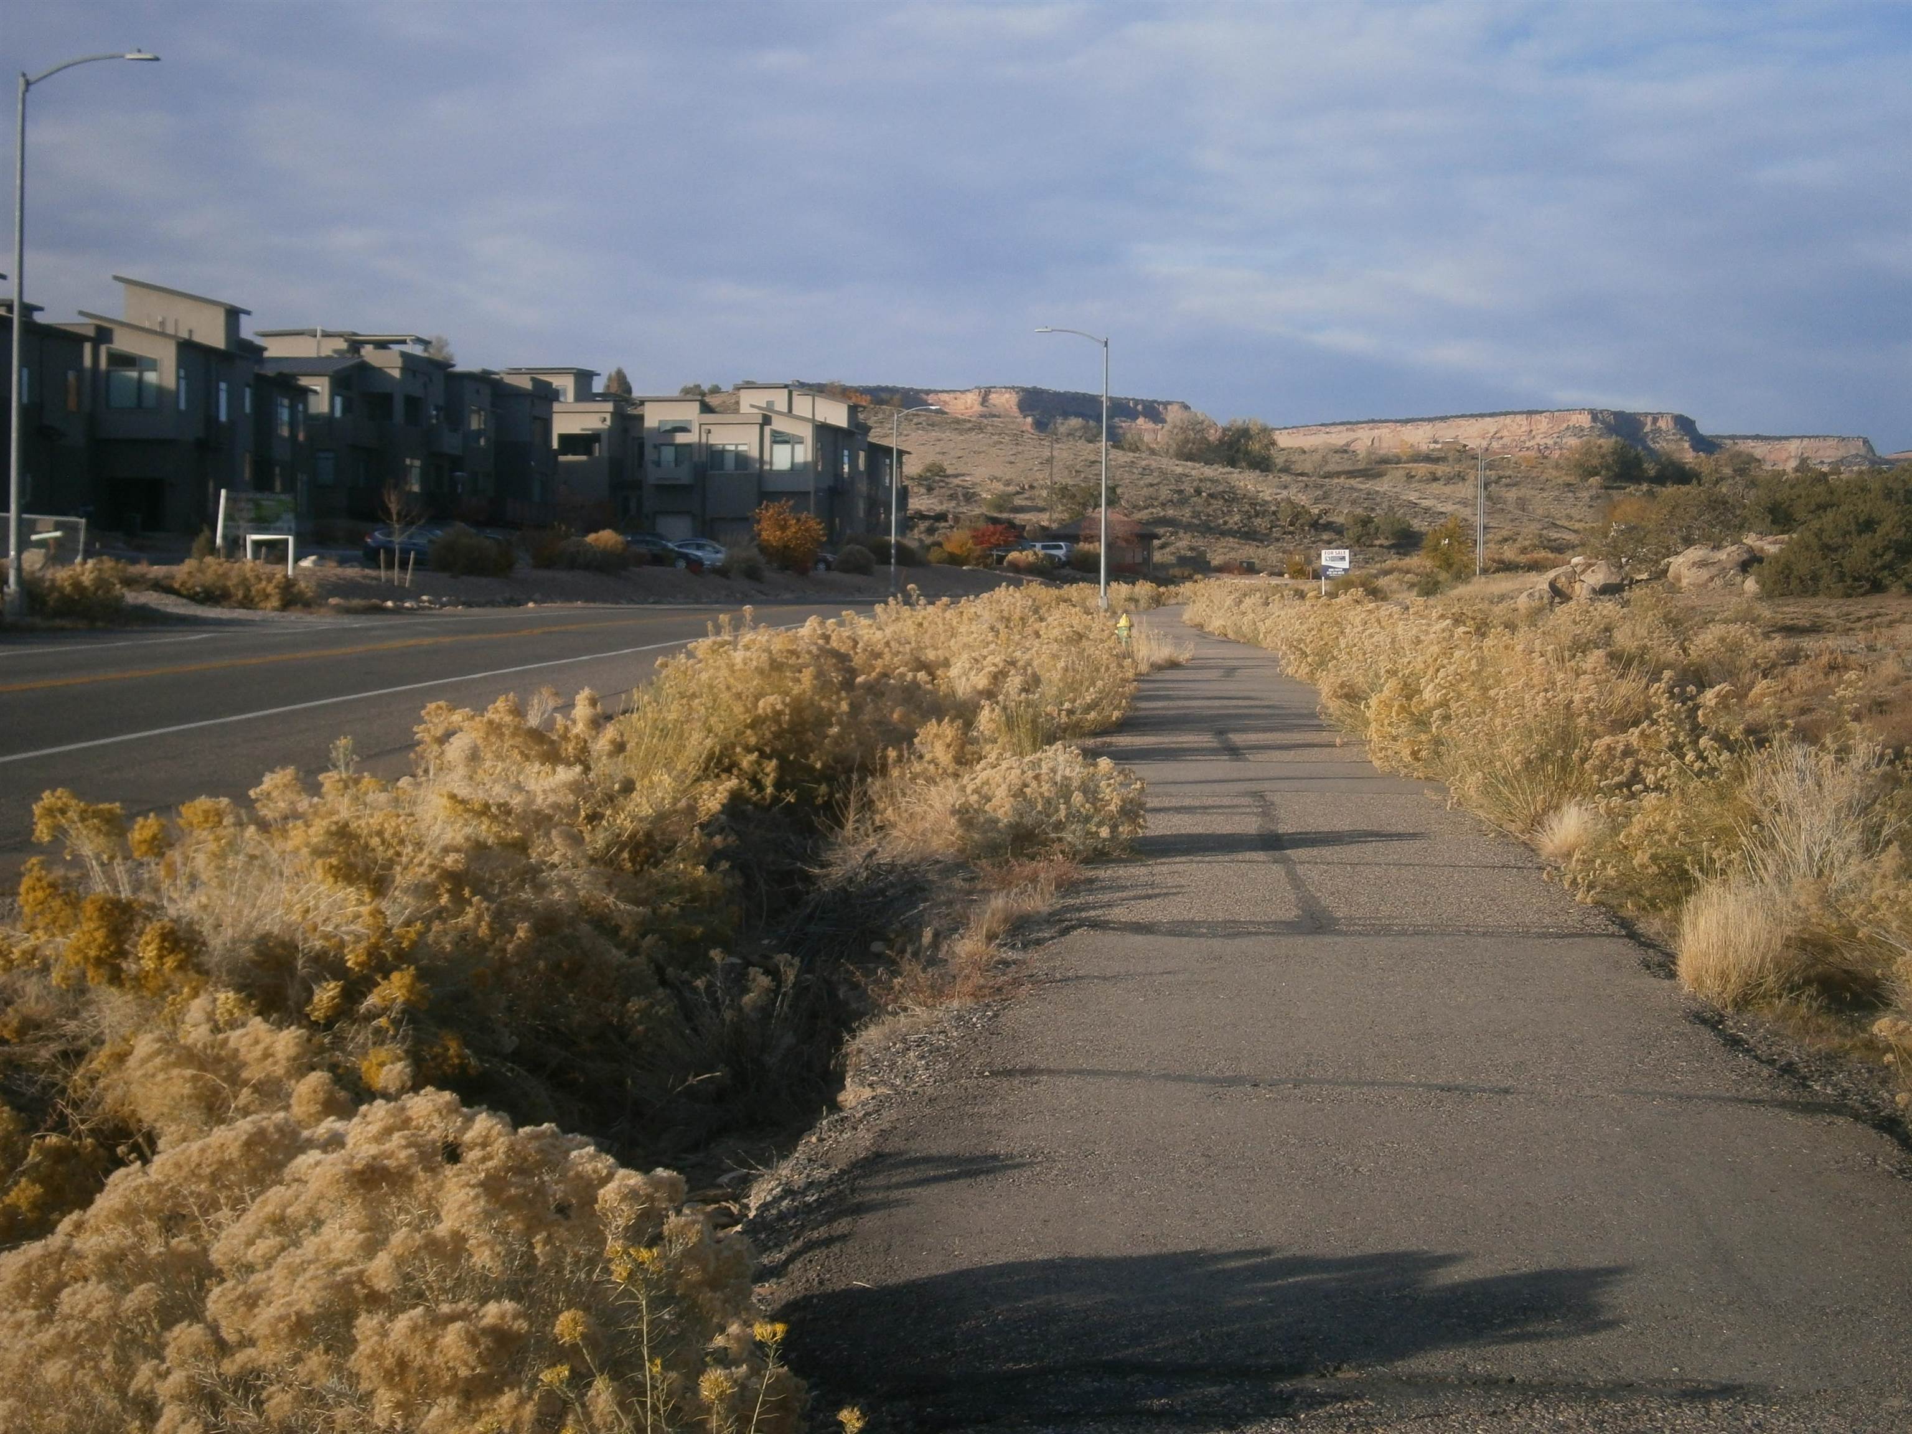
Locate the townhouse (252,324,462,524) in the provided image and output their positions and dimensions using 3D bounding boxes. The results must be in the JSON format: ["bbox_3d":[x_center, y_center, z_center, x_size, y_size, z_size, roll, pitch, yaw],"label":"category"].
[{"bbox_3d":[-29.222,-13.602,161.394,8.000,9.800,10.000,1,2,9],"label":"townhouse"}]

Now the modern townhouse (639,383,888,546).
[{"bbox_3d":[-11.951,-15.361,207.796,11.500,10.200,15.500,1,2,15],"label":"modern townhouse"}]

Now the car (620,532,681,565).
[{"bbox_3d":[-12.875,-6.923,139.000,4.500,1.550,1.800,1,2,8],"label":"car"}]

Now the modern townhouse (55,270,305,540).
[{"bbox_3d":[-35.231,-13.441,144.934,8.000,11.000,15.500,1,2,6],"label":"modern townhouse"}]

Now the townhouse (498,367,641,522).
[{"bbox_3d":[-21.709,-14.830,190.757,7.000,9.900,8.500,1,2,13],"label":"townhouse"}]

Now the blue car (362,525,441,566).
[{"bbox_3d":[-21.182,-6.621,130.000,4.500,1.600,1.800,1,2,7],"label":"blue car"}]

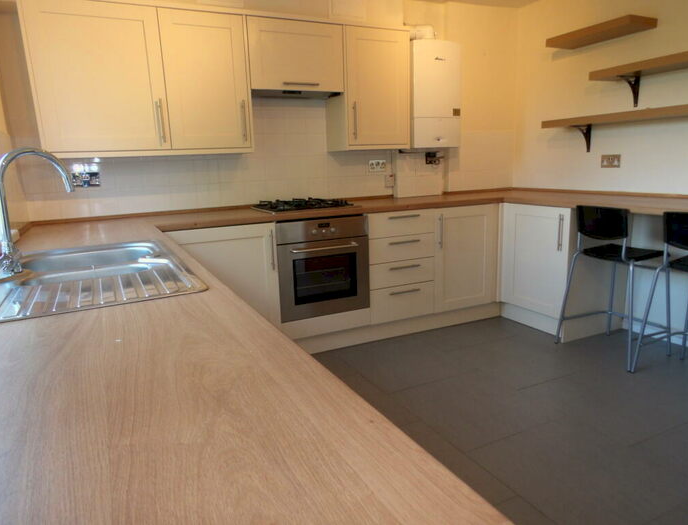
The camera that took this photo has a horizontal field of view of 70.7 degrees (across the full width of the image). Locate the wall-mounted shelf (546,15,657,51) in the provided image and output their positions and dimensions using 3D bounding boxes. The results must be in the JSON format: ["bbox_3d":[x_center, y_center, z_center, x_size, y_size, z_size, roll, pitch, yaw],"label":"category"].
[{"bbox_3d":[1.652,-1.486,3.151,0.245,0.048,0.605,-7,13,-24],"label":"wall-mounted shelf"}]

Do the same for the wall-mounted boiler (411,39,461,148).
[{"bbox_3d":[0.592,-1.186,3.508,0.395,0.695,0.280,-7,13,-24],"label":"wall-mounted boiler"}]

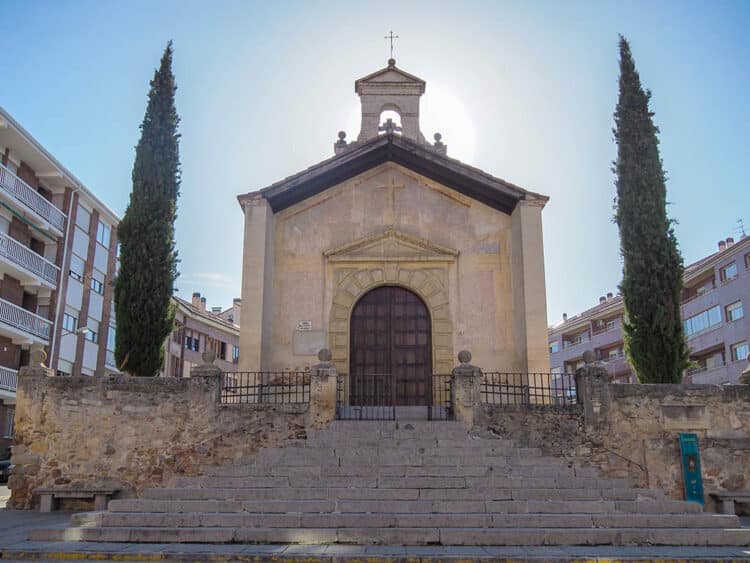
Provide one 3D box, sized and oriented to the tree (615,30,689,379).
[{"bbox_3d":[7.308,-1.984,16.626,1.800,10.905,1.750,0,-15,0],"label":"tree"}]

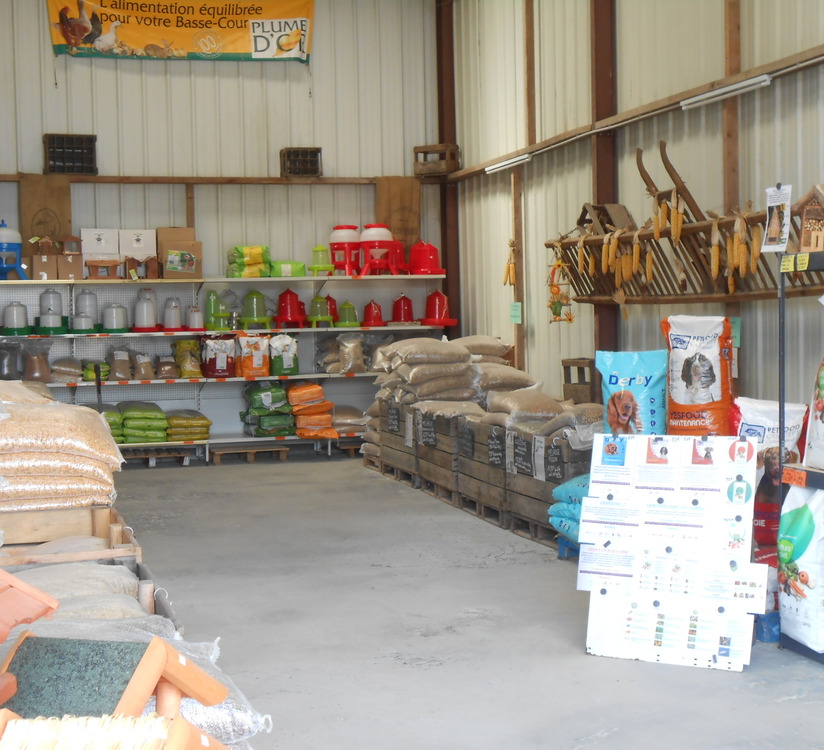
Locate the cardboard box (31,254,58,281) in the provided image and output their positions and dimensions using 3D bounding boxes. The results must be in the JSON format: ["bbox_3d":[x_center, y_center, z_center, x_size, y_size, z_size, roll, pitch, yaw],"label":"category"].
[{"bbox_3d":[-3.785,-1.099,14.599,0.232,0.249,0.270,-2,2,-17],"label":"cardboard box"}]

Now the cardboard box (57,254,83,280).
[{"bbox_3d":[-3.548,-1.106,14.670,0.244,0.251,0.270,-2,2,-17],"label":"cardboard box"}]

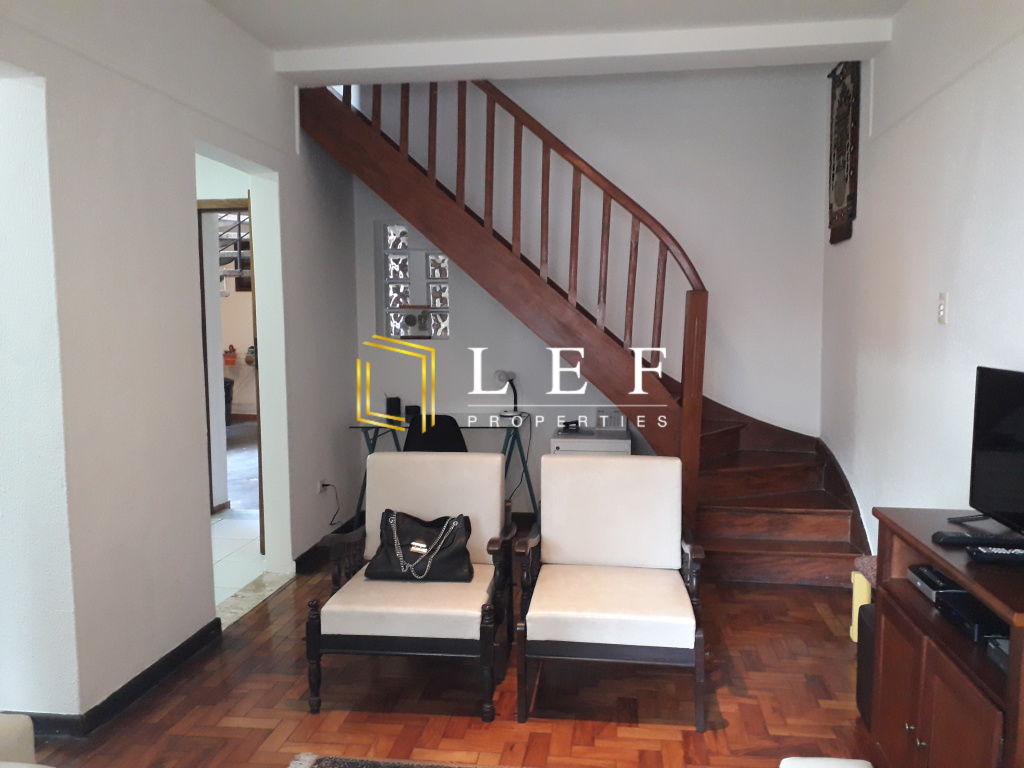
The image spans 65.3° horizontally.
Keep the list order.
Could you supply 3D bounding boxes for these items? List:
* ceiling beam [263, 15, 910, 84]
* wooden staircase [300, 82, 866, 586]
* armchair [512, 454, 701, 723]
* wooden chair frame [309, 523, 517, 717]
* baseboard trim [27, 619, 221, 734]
[{"bbox_3d":[0.291,-1.649,4.010,2.991,0.101,0.300,1,5,9],"label":"ceiling beam"},{"bbox_3d":[0.407,-0.363,4.723,3.034,2.736,1.051,1,5,9],"label":"wooden staircase"},{"bbox_3d":[0.369,0.738,3.103,0.660,0.840,0.790,0,5,6],"label":"armchair"},{"bbox_3d":[-0.356,0.835,3.173,0.680,0.640,0.770,0,5,7],"label":"wooden chair frame"},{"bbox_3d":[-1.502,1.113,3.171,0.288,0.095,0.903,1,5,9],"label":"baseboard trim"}]

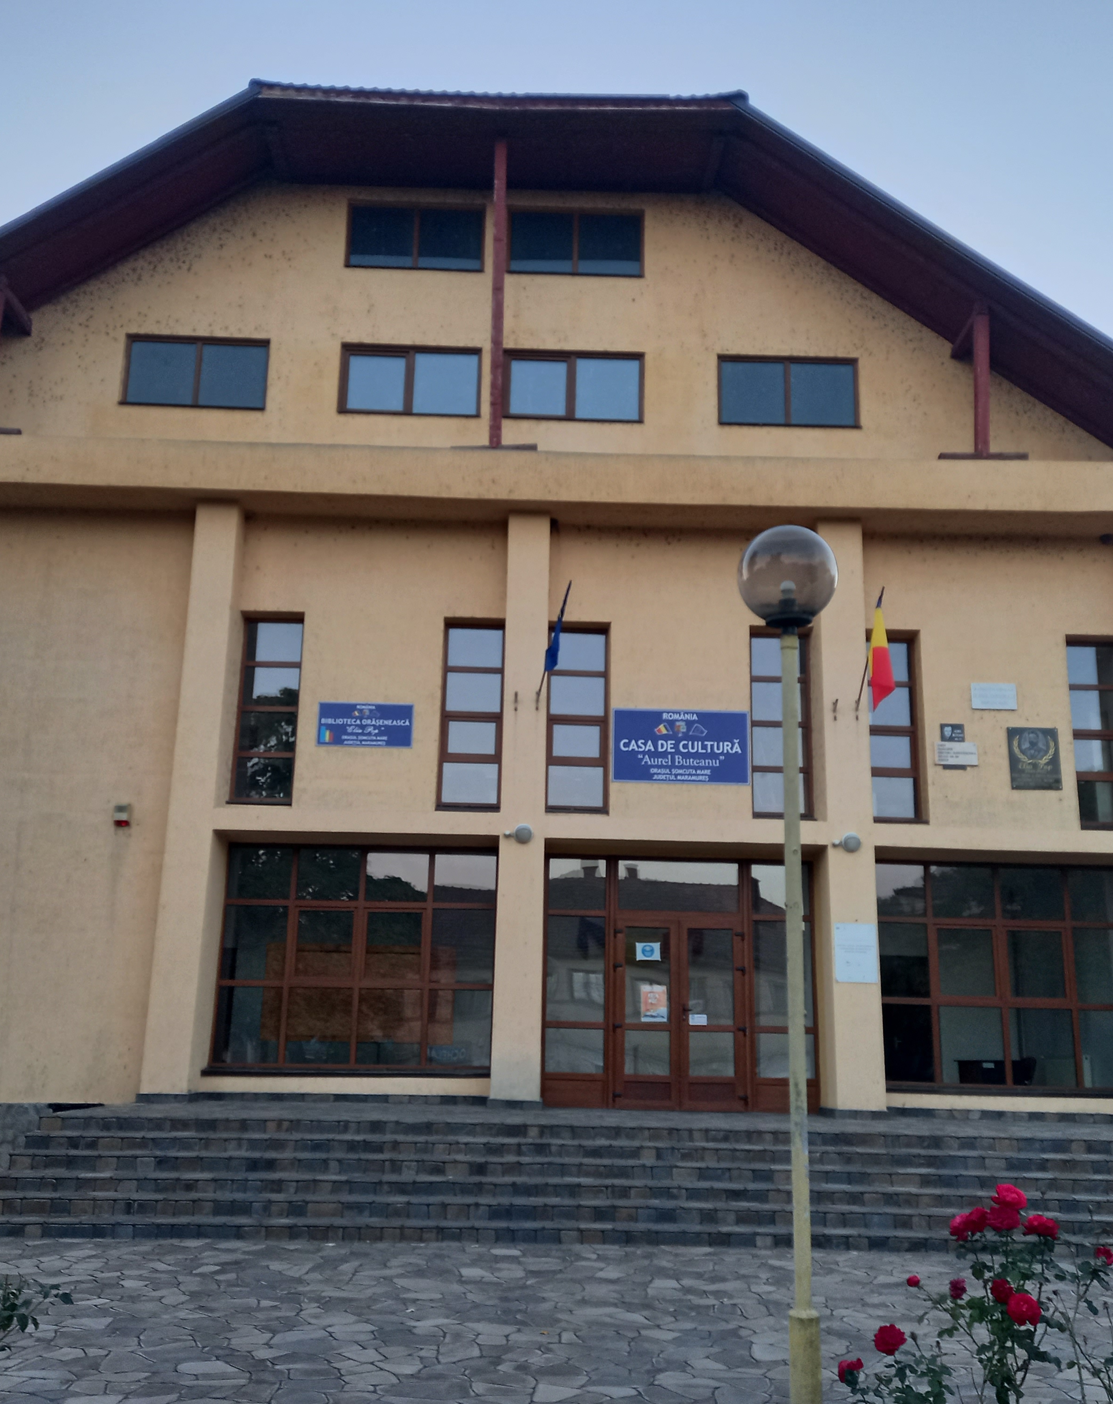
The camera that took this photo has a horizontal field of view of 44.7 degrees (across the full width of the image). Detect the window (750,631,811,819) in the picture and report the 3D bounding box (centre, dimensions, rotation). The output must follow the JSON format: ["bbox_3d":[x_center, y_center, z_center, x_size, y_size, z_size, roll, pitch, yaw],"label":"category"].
[{"bbox_3d":[2.833,0.289,17.155,0.798,2.378,0.120,1,-14,-1],"label":"window"}]

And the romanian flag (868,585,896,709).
[{"bbox_3d":[3.817,-0.612,15.828,0.292,1.460,0.360,1,-15,0],"label":"romanian flag"}]

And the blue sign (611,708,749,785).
[{"bbox_3d":[1.521,0.543,16.460,1.662,0.912,0.050,1,-15,0],"label":"blue sign"}]

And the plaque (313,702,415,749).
[{"bbox_3d":[-2.329,0.280,16.484,1.161,0.553,0.050,1,-15,0],"label":"plaque"}]

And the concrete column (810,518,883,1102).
[{"bbox_3d":[3.497,1.244,16.363,0.556,7.075,0.550,1,-14,-1],"label":"concrete column"}]

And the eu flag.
[{"bbox_3d":[0.014,-0.894,16.296,0.344,1.218,0.250,1,-14,-1],"label":"eu flag"}]

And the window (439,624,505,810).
[{"bbox_3d":[-1.023,0.165,16.871,0.760,2.370,0.140,1,-15,0],"label":"window"}]

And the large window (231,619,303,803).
[{"bbox_3d":[-3.618,0.129,17.047,0.814,2.378,0.120,1,-14,-1],"label":"large window"}]

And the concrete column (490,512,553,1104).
[{"bbox_3d":[-0.400,1.147,16.298,0.555,7.012,0.550,1,-14,-1],"label":"concrete column"}]

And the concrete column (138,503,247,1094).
[{"bbox_3d":[-4.233,1.039,16.030,0.527,6.946,0.620,1,-15,0],"label":"concrete column"}]

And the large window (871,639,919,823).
[{"bbox_3d":[4.184,0.323,17.177,0.798,2.378,0.120,1,-14,-1],"label":"large window"}]

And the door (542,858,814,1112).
[{"bbox_3d":[1.477,3.364,16.230,3.294,2.936,0.120,1,-15,0],"label":"door"}]

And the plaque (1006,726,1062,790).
[{"bbox_3d":[5.945,0.707,16.780,0.640,0.789,0.030,1,-14,-1],"label":"plaque"}]

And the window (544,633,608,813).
[{"bbox_3d":[0.259,0.225,17.112,0.782,2.378,0.120,1,-14,-1],"label":"window"}]

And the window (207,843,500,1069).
[{"bbox_3d":[-2.363,3.082,16.260,3.312,2.673,0.140,1,-15,0],"label":"window"}]

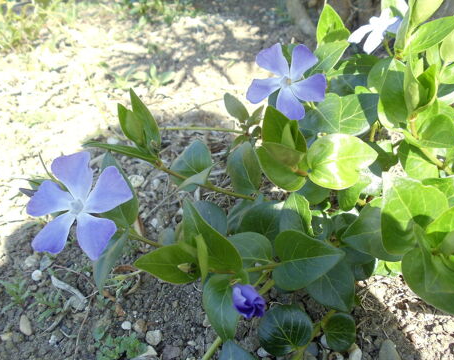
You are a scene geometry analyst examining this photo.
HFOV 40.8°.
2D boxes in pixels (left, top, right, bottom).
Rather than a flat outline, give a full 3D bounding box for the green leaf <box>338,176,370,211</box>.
[{"bbox_3d":[0.083,0.009,0.403,0.024,0.009,0.026,38,78,25],"label":"green leaf"}]

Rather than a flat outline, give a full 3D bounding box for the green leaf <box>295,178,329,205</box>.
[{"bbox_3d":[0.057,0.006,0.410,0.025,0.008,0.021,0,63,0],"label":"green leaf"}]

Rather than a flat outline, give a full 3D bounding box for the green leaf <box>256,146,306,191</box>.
[{"bbox_3d":[0.032,-0.007,0.370,0.029,0.012,0.027,-2,72,6],"label":"green leaf"}]

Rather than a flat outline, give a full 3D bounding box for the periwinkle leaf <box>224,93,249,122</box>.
[{"bbox_3d":[0.006,-0.050,0.420,0.013,0.006,0.027,-33,72,-27],"label":"periwinkle leaf"}]

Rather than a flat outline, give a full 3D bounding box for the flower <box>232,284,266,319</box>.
[{"bbox_3d":[0.012,0.065,0.328,0.017,0.017,0.020,-6,30,-20],"label":"flower"}]

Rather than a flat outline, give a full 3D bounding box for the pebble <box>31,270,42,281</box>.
[{"bbox_3d":[-0.122,0.061,0.390,0.006,0.005,0.006,0,40,0],"label":"pebble"}]

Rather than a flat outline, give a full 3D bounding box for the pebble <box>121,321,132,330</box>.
[{"bbox_3d":[-0.060,0.087,0.365,0.005,0.005,0.005,0,40,0],"label":"pebble"}]

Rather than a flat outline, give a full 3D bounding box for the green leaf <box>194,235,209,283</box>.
[{"bbox_3d":[-0.013,0.039,0.297,0.008,0.025,0.005,2,16,30],"label":"green leaf"}]

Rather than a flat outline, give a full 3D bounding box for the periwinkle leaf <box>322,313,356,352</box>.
[{"bbox_3d":[0.064,0.088,0.352,0.019,0.007,0.024,2,66,-6],"label":"periwinkle leaf"}]

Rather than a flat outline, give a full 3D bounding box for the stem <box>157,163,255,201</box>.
[{"bbox_3d":[-0.012,0.001,0.360,0.062,0.004,0.004,20,35,-9],"label":"stem"}]

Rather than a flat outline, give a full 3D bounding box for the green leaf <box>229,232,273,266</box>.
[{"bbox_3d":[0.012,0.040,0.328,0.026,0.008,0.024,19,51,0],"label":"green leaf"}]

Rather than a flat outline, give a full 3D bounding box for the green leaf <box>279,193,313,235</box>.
[{"bbox_3d":[0.043,0.021,0.375,0.021,0.010,0.030,-10,62,0],"label":"green leaf"}]

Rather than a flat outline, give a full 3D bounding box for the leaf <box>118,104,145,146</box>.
[{"bbox_3d":[-0.059,-0.034,0.377,0.016,0.009,0.029,-26,84,-9],"label":"leaf"}]

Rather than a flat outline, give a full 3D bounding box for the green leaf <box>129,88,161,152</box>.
[{"bbox_3d":[-0.047,-0.034,0.350,0.015,0.038,0.009,-18,7,32],"label":"green leaf"}]

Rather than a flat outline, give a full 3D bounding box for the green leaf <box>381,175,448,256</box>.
[{"bbox_3d":[0.103,0.019,0.335,0.040,0.012,0.044,-31,65,-5],"label":"green leaf"}]

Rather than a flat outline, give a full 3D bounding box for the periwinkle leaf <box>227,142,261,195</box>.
[{"bbox_3d":[0.012,-0.008,0.411,0.021,0.034,0.009,-11,-5,-1],"label":"periwinkle leaf"}]

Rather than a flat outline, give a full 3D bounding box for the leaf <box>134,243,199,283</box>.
[{"bbox_3d":[-0.031,0.044,0.319,0.034,0.009,0.023,4,61,3],"label":"leaf"}]

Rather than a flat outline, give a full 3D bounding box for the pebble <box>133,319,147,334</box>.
[{"bbox_3d":[-0.051,0.086,0.360,0.008,0.007,0.008,0,36,0],"label":"pebble"}]

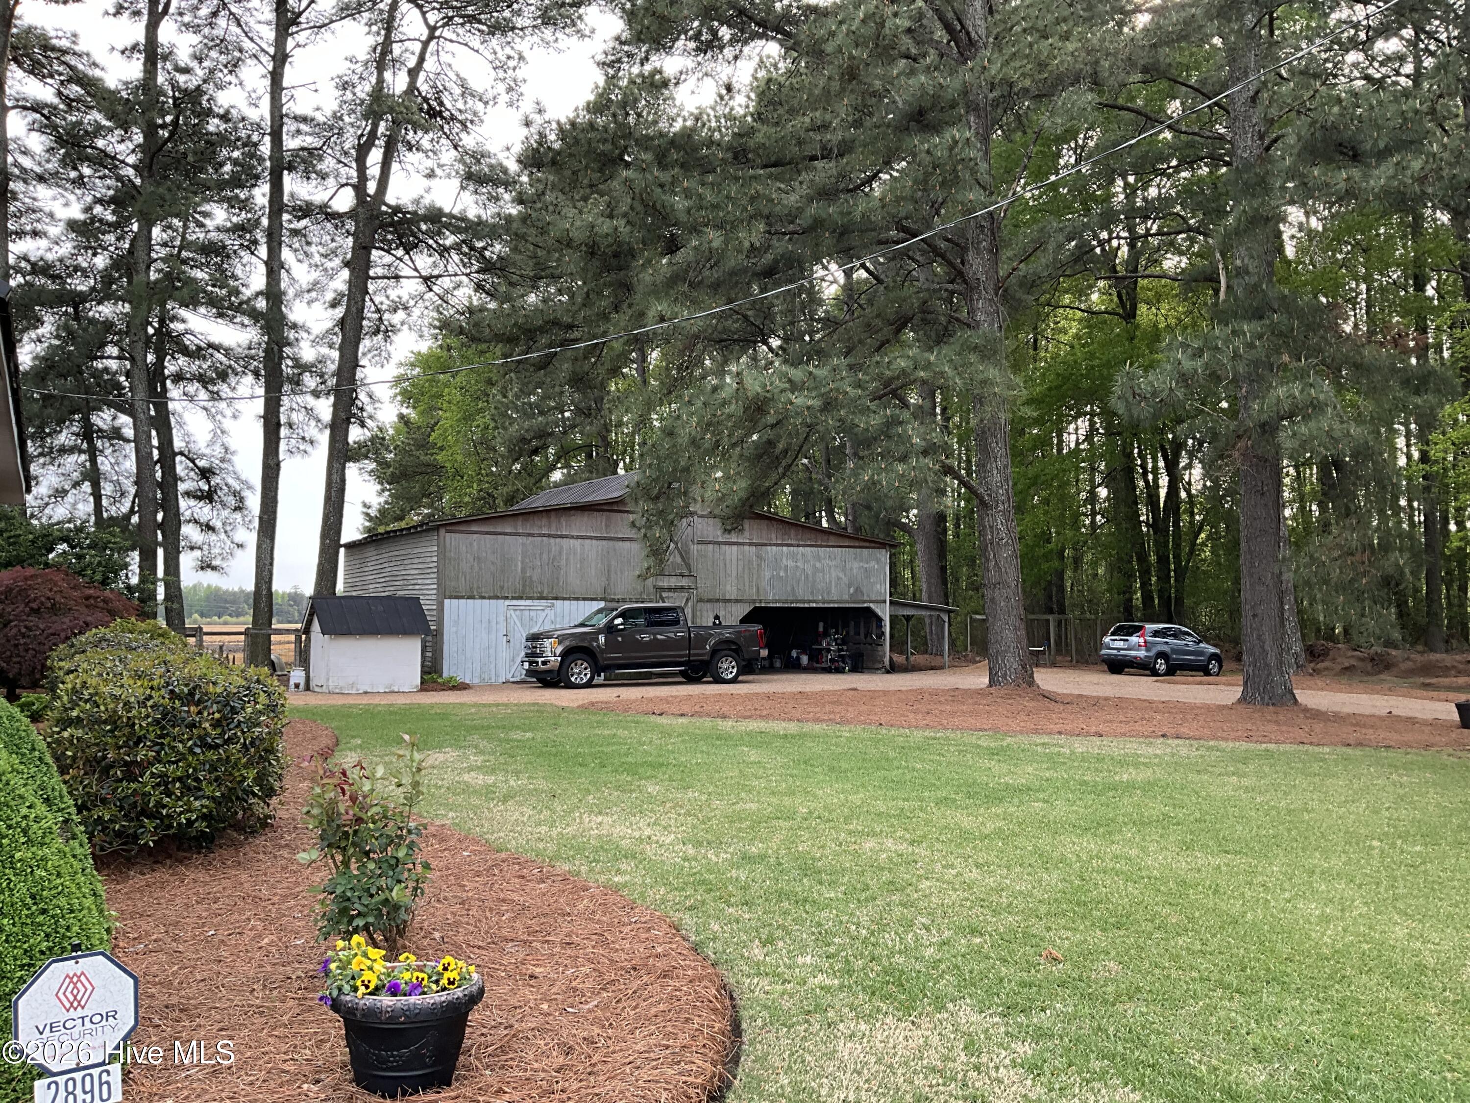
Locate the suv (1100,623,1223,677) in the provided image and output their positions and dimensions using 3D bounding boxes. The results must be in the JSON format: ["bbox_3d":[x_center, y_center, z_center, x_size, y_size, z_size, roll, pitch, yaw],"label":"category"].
[{"bbox_3d":[13.947,3.187,39.962,4.540,1.680,1.870,2,-4,-33],"label":"suv"}]

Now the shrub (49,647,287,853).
[{"bbox_3d":[-4.319,1.451,9.384,1.800,1.360,1.750,-1,-3,20],"label":"shrub"}]

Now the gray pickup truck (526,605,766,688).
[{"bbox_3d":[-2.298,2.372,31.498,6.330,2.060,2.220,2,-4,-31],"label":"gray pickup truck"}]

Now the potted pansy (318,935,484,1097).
[{"bbox_3d":[-1.172,1.612,4.337,0.570,0.480,0.560,0,-3,0],"label":"potted pansy"}]

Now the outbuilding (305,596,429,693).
[{"bbox_3d":[-8.545,2.155,28.638,2.520,2.170,1.840,2,-4,-33],"label":"outbuilding"}]

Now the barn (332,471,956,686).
[{"bbox_3d":[-3.460,0.690,40.340,16.789,6.400,10.600,2,-4,-33],"label":"barn"}]

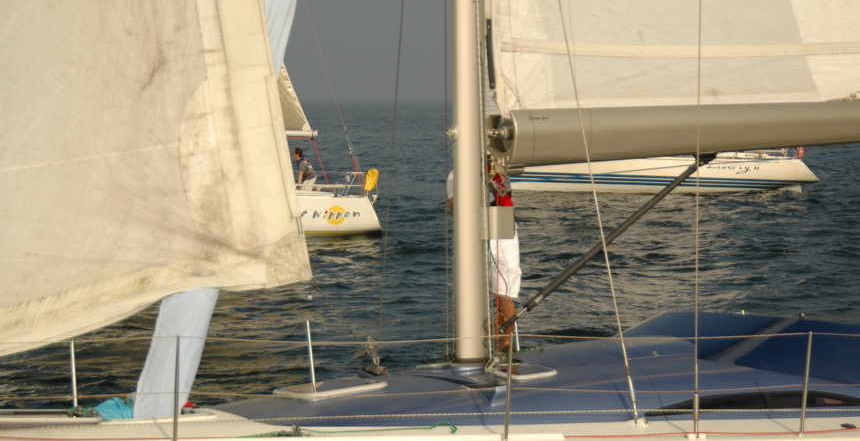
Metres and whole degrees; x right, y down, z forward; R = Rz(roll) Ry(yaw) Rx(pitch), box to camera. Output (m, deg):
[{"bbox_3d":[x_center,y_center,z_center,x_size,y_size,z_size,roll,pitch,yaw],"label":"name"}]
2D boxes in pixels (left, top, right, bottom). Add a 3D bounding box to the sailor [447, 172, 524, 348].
[{"bbox_3d":[0.410,0.165,14.800,0.570,1.700,0.420,-1,4,-12],"label":"sailor"}]

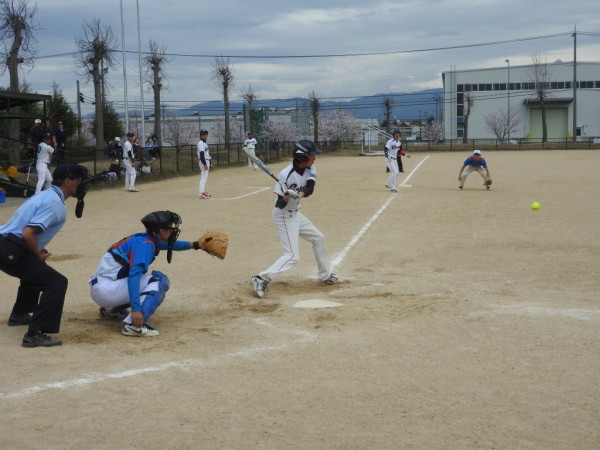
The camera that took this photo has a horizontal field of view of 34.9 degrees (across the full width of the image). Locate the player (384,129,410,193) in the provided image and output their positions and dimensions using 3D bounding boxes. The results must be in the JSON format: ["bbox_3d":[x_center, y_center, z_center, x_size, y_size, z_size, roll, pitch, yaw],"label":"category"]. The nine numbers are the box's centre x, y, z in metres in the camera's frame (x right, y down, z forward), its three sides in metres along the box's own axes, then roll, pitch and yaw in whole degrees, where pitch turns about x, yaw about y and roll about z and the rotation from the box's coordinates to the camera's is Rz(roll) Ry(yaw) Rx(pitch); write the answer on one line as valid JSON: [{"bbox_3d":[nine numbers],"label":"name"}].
[{"bbox_3d":[2.534,-1.715,25.040,0.660,1.660,0.480,-3,6,-18],"label":"player"}]

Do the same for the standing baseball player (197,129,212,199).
[{"bbox_3d":[-2.454,-1.571,24.421,0.360,1.740,0.480,1,6,26],"label":"standing baseball player"}]

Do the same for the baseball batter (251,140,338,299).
[{"bbox_3d":[-0.058,-0.090,9.963,1.120,1.570,0.620,-6,7,-38],"label":"baseball batter"}]

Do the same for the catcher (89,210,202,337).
[{"bbox_3d":[-1.342,0.377,8.484,1.082,1.000,0.850,-4,6,-23],"label":"catcher"}]

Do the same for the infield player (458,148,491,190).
[{"bbox_3d":[4.525,-1.417,24.487,0.880,1.050,0.750,0,6,12],"label":"infield player"}]

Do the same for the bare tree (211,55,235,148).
[{"bbox_3d":[-5.626,-9.226,71.644,1.900,7.090,1.900,-1,6,0],"label":"bare tree"}]

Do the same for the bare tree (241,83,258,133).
[{"bbox_3d":[-4.022,-8.901,77.745,1.550,5.070,1.550,-1,6,0],"label":"bare tree"}]

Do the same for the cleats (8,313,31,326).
[{"bbox_3d":[-2.433,0.821,8.451,0.290,0.115,0.110,-4,6,-23],"label":"cleats"}]

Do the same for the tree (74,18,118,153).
[{"bbox_3d":[-10.594,-7.027,49.631,2.300,7.330,2.300,-1,6,0],"label":"tree"}]

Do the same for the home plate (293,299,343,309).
[{"bbox_3d":[0.117,0.770,9.060,0.432,0.030,0.432,-5,7,-35],"label":"home plate"}]

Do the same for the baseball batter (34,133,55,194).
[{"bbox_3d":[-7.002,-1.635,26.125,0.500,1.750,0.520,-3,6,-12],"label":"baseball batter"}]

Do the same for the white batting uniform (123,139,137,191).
[{"bbox_3d":[-4.977,-1.756,27.825,0.360,1.450,0.460,-1,6,0],"label":"white batting uniform"}]

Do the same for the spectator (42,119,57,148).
[{"bbox_3d":[-8.523,-2.795,32.584,0.500,1.660,0.360,-3,6,-15],"label":"spectator"}]

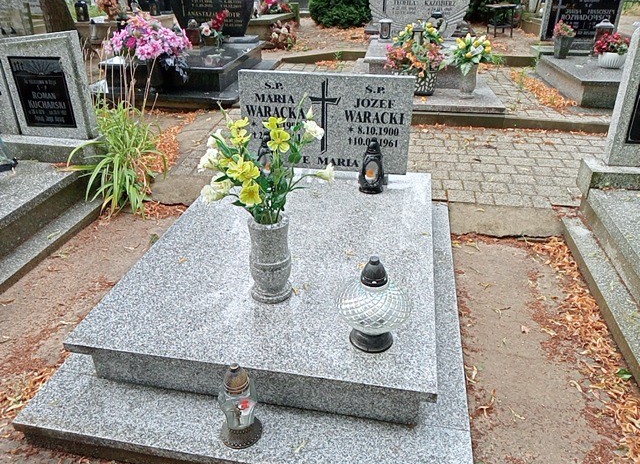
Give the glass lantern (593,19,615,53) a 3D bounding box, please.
[{"bbox_3d":[2.910,-1.999,5.327,0.170,0.349,0.170,6,29,9],"label":"glass lantern"}]

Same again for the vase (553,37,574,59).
[{"bbox_3d":[2.413,-1.840,5.137,0.132,0.189,0.132,-2,28,-4],"label":"vase"}]

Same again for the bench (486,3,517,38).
[{"bbox_3d":[2.550,-2.954,7.254,0.350,0.410,0.380,13,32,22],"label":"bench"}]

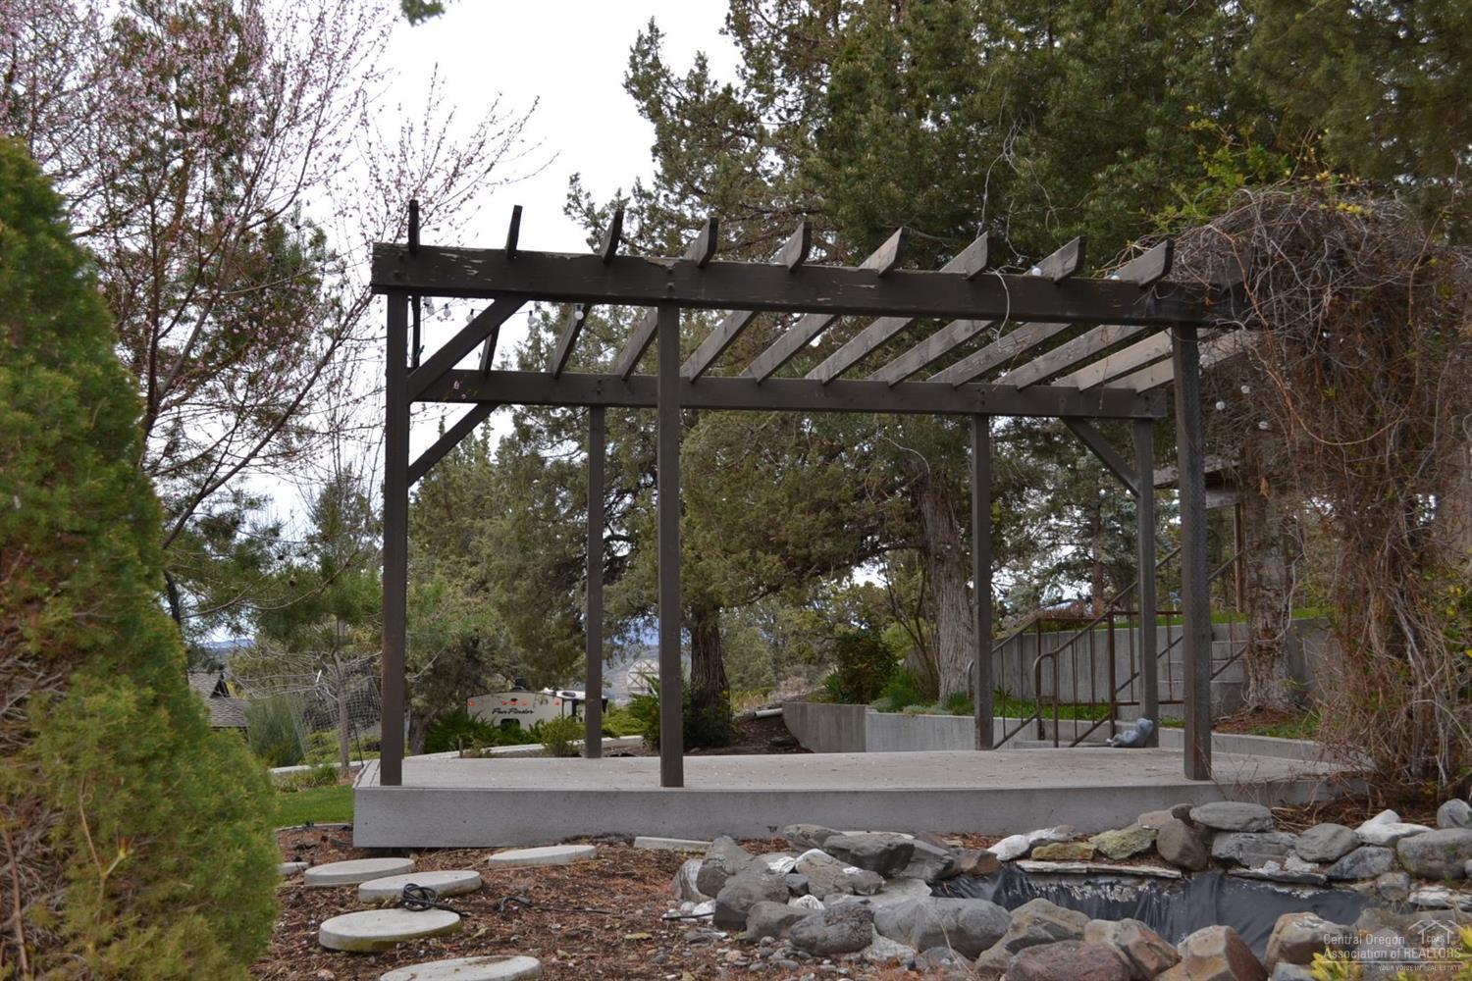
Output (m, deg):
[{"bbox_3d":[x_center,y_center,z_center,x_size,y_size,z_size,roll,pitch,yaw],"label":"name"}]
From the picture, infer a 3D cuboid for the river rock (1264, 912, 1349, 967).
[{"bbox_3d":[1.579,1.241,4.400,0.230,0.155,0.210,-3,-7,19],"label":"river rock"}]

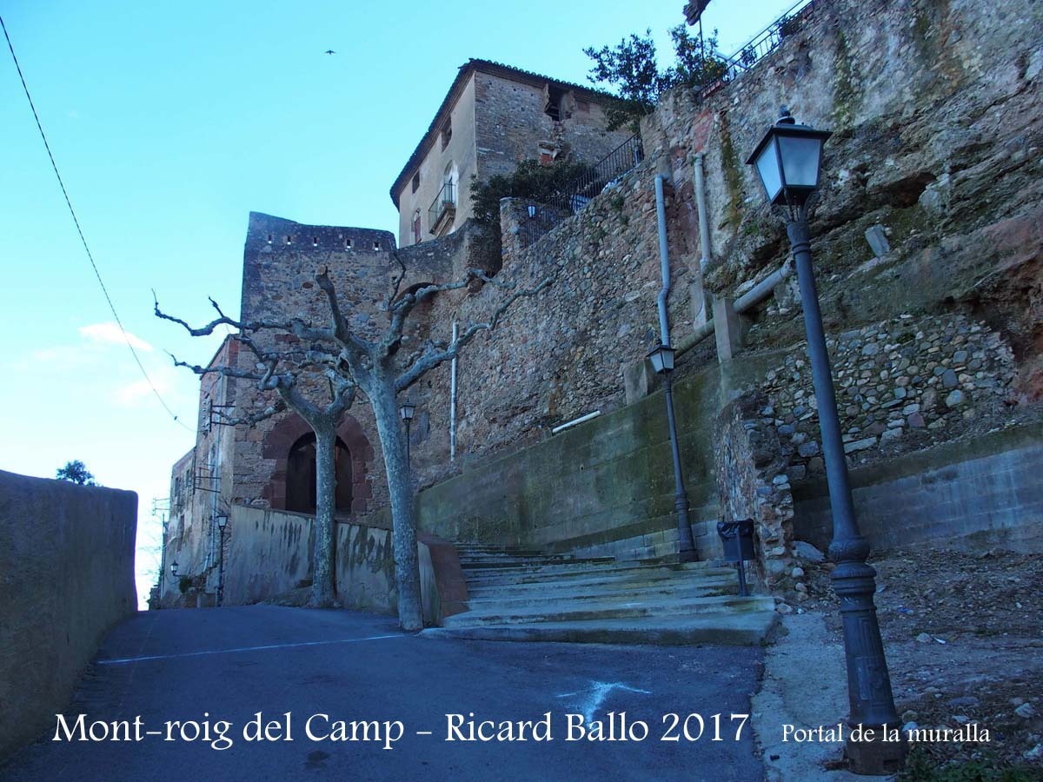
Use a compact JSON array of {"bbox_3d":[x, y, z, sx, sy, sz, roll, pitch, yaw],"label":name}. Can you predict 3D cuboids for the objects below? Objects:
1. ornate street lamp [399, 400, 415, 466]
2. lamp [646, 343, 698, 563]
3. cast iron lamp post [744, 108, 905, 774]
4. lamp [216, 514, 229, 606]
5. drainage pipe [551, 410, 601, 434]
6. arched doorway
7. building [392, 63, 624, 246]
[{"bbox_3d":[-3.707,2.202,27.570,0.420,4.000,0.420,11,-20,-40],"label":"ornate street lamp"},{"bbox_3d":[2.694,1.067,14.900,0.420,4.000,0.420,4,-17,-22],"label":"lamp"},{"bbox_3d":[1.805,0.076,5.029,0.410,4.020,0.410,0,-16,-9],"label":"cast iron lamp post"},{"bbox_3d":[-12.157,6.900,34.070,0.420,4.000,0.420,5,-17,-23],"label":"lamp"},{"bbox_3d":[1.205,0.700,18.775,0.090,0.090,2.130,5,-16,-25],"label":"drainage pipe"},{"bbox_3d":[-8.601,3.556,36.008,2.718,3.581,0.600,2,-16,-14],"label":"arched doorway"},{"bbox_3d":[-0.517,-8.718,45.511,9.800,11.300,13.529,5,-17,-24],"label":"building"}]

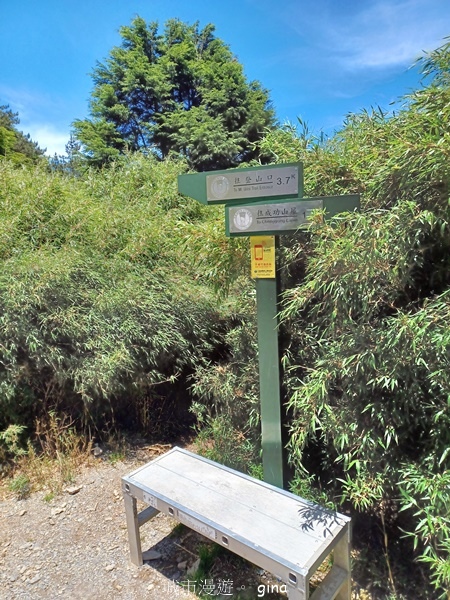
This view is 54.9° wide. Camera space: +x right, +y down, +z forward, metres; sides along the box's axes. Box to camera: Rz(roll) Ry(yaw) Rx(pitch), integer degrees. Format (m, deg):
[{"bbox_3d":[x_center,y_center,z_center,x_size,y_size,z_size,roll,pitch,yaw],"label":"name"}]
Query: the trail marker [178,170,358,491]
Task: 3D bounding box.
[{"bbox_3d":[0.233,0.254,2.169,0.862,1.767,0.120,2,13,25],"label":"trail marker"}]

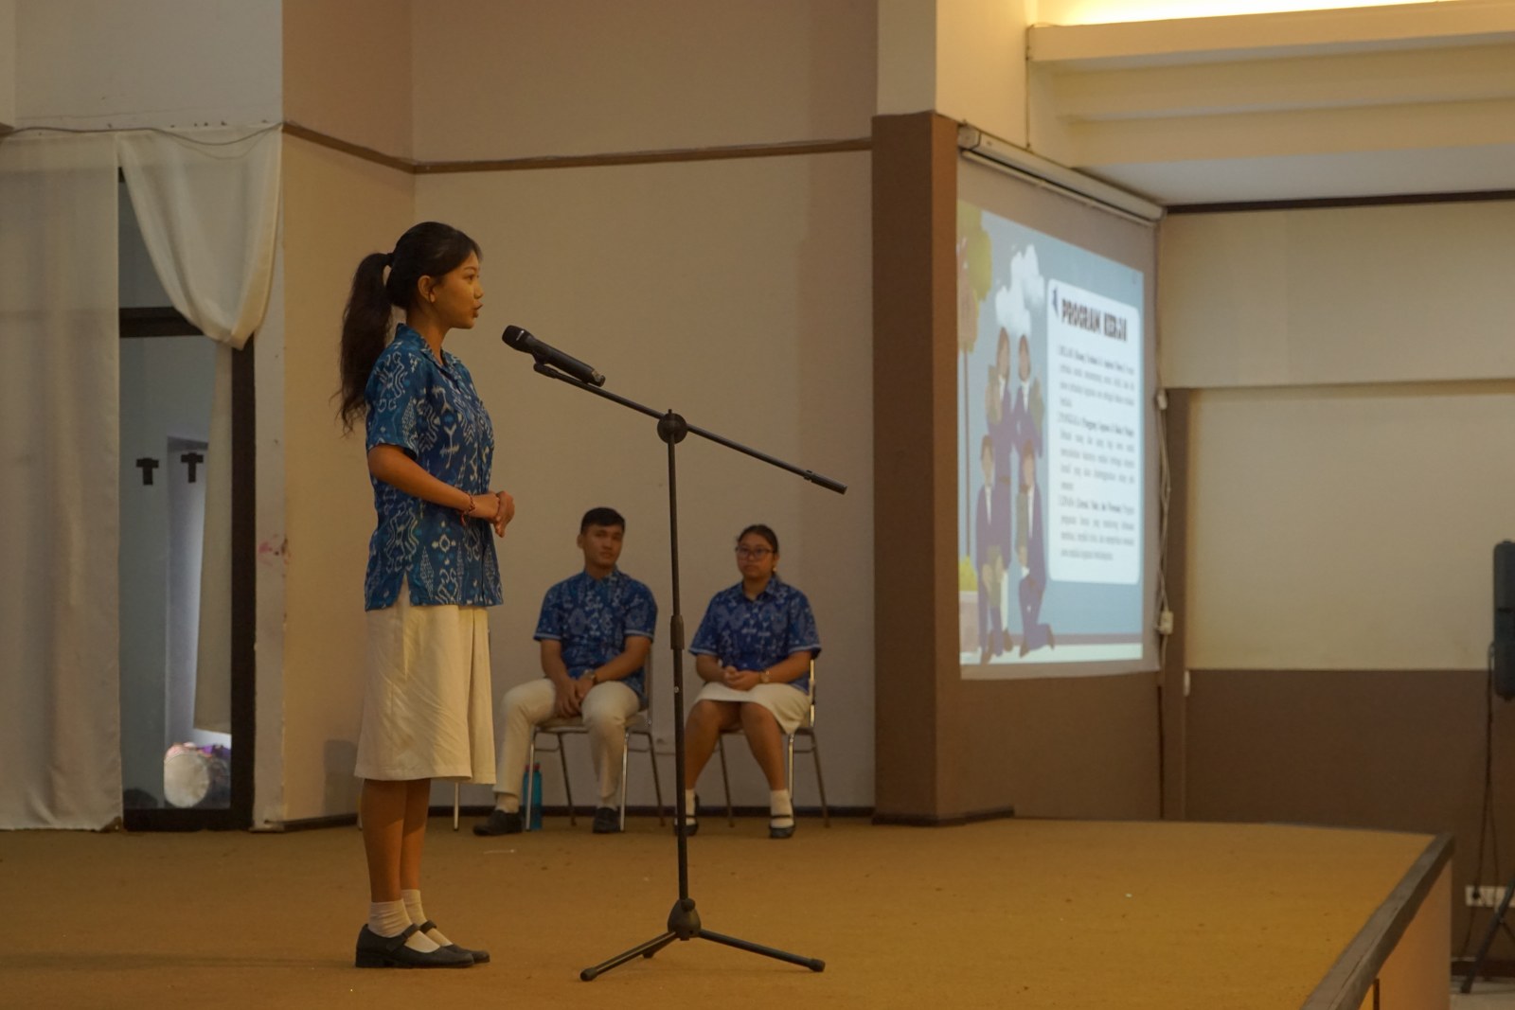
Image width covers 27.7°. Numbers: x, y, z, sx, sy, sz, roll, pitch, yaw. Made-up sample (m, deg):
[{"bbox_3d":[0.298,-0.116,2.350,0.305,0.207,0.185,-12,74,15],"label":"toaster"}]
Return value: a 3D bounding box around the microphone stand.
[{"bbox_3d":[-0.152,0.347,6.704,0.700,1.333,0.550,-1,-3,6],"label":"microphone stand"}]

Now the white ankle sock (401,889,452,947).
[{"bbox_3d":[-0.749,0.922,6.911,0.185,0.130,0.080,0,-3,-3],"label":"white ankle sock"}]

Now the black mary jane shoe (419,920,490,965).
[{"bbox_3d":[-0.733,0.977,6.898,0.255,0.097,0.088,0,-3,-3],"label":"black mary jane shoe"}]

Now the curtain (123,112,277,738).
[{"bbox_3d":[-2.175,-0.289,12.000,0.660,2.380,0.200,-1,-3,16],"label":"curtain"}]

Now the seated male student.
[{"bbox_3d":[-0.736,0.633,11.913,0.632,1.254,0.760,-1,-3,16],"label":"seated male student"}]

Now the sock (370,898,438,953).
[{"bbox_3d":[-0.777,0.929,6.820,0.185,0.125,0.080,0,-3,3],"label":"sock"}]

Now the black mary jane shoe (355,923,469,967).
[{"bbox_3d":[-0.759,0.974,6.798,0.257,0.097,0.088,0,-3,3],"label":"black mary jane shoe"}]

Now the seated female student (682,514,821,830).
[{"bbox_3d":[-0.035,0.657,11.743,0.516,1.183,0.707,-1,-3,14],"label":"seated female student"}]

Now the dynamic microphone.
[{"bbox_3d":[-0.450,-0.326,6.780,0.252,0.053,0.053,27,0,9],"label":"dynamic microphone"}]

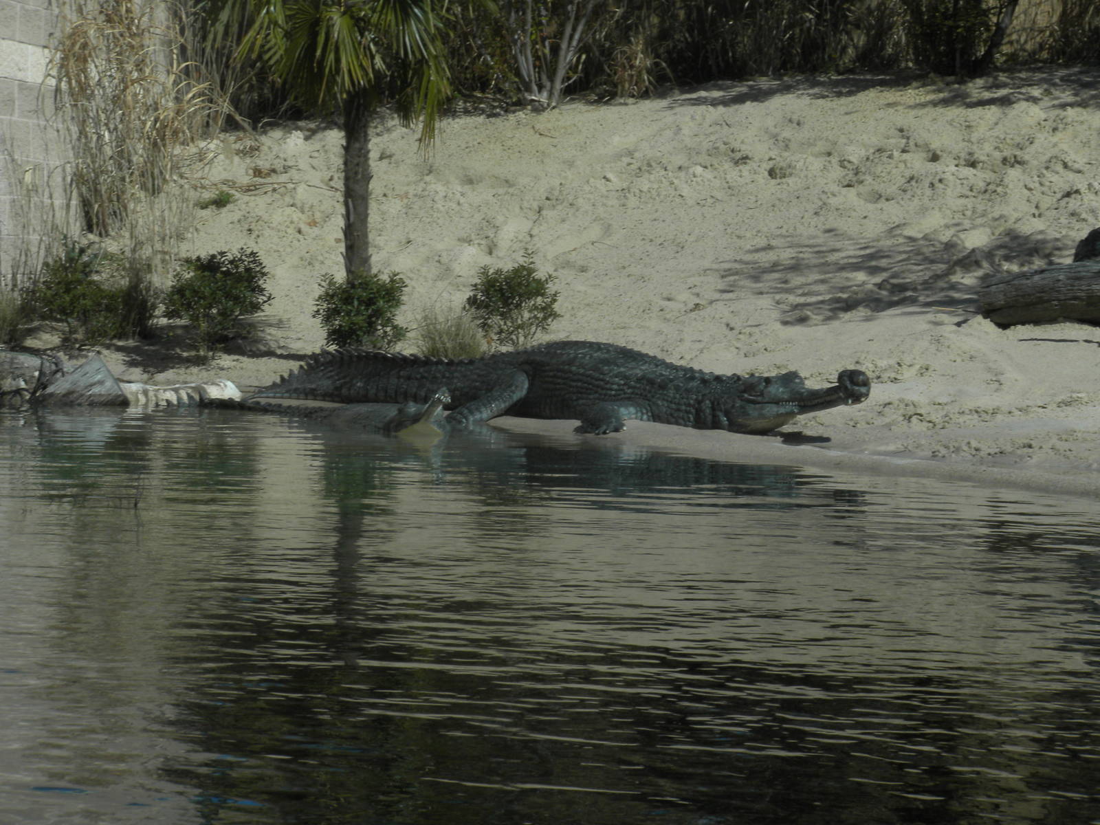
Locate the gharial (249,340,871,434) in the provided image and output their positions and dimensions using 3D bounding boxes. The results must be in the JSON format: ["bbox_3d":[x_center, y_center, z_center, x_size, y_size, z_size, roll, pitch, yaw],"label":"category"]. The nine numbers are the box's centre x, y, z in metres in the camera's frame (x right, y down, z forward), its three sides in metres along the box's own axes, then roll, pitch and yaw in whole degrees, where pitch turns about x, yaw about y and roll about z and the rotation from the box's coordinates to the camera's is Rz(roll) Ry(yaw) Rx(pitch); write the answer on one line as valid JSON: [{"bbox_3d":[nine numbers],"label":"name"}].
[{"bbox_3d":[-0.077,-0.116,14.103,0.750,0.340,3.600,0,2,-43],"label":"gharial"}]

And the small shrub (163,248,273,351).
[{"bbox_3d":[-1.660,-0.552,18.900,0.550,0.541,0.520,1,2,-5],"label":"small shrub"}]

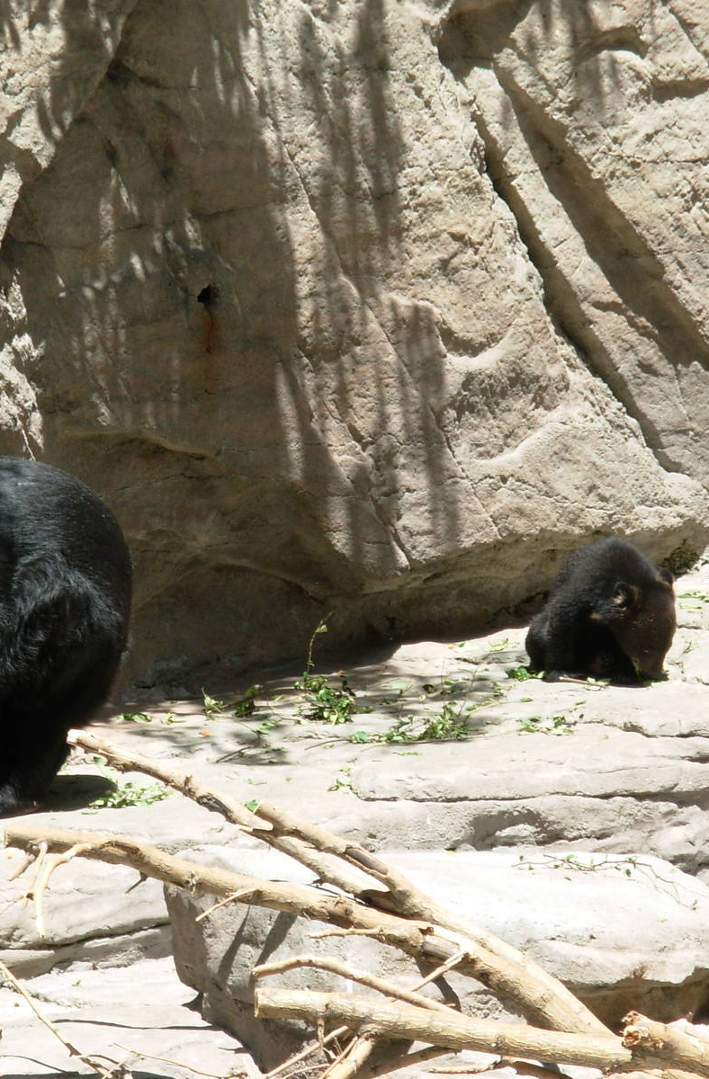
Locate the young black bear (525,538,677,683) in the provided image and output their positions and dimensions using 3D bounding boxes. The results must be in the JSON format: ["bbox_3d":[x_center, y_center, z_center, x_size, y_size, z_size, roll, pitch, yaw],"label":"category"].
[{"bbox_3d":[0.561,0.163,18.000,0.380,0.300,0.230,9,13,41],"label":"young black bear"}]

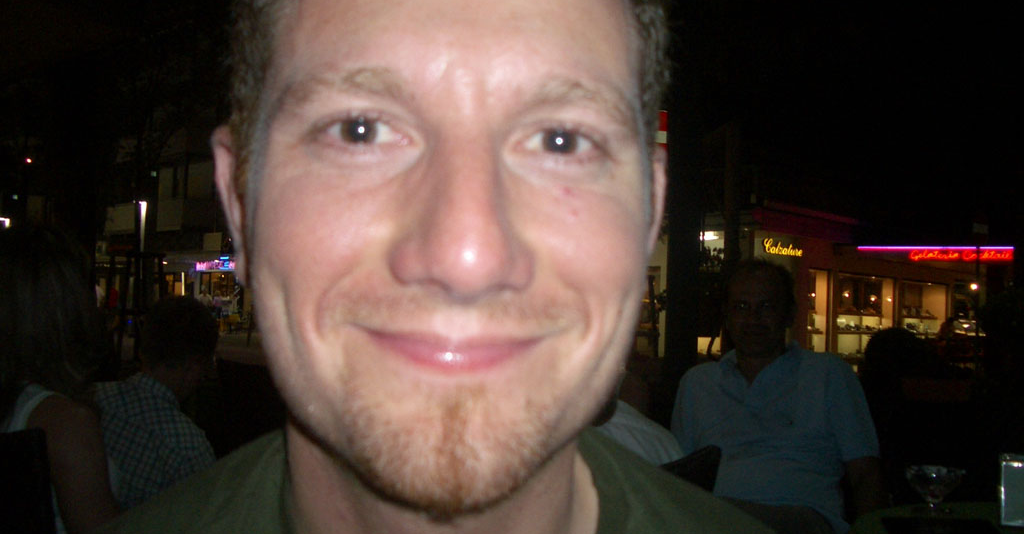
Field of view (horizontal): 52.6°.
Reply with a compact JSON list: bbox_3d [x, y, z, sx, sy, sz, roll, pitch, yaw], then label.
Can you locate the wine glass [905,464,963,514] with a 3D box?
[{"bbox_3d":[0.845,0.448,2.070,0.119,0.088,0.119,1,-2,0],"label":"wine glass"}]

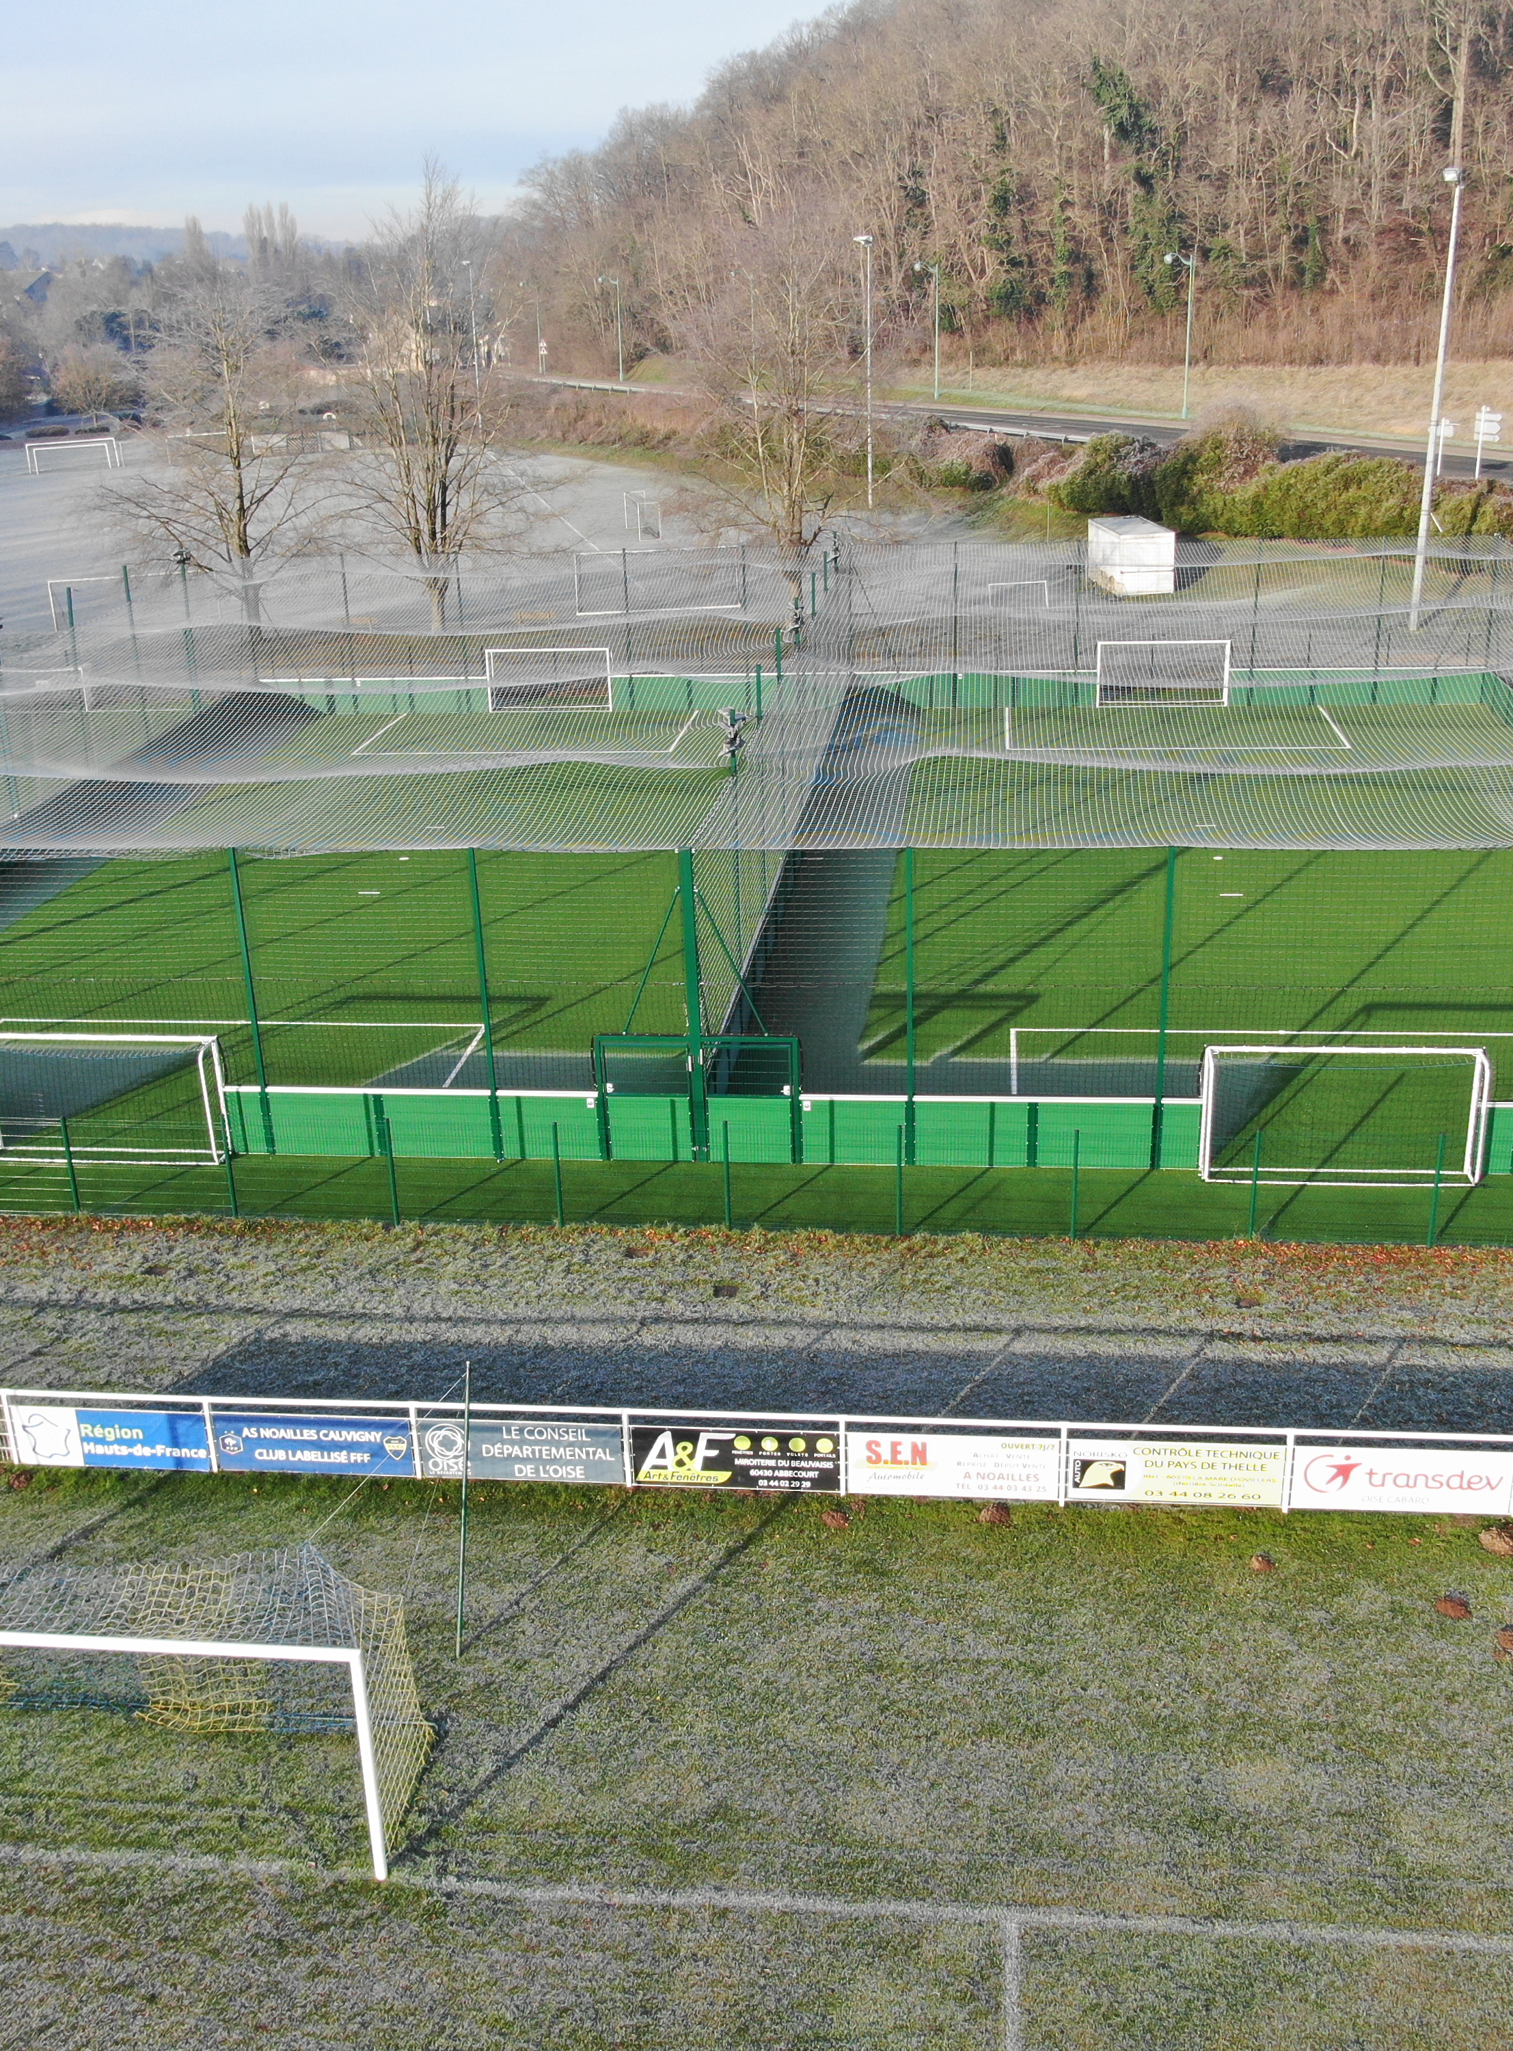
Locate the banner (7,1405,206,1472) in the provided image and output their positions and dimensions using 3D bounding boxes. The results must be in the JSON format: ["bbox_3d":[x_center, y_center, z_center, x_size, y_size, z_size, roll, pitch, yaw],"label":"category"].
[{"bbox_3d":[-7.769,4.996,22.874,2.420,0.800,0.040,0,22,7],"label":"banner"}]

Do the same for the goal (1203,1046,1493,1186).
[{"bbox_3d":[9.086,1.435,29.387,4.160,2.080,0.550,1,22,7],"label":"goal"}]

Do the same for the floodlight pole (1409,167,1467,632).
[{"bbox_3d":[24.311,-22.206,68.222,0.800,15.800,0.800,-8,22,-13],"label":"floodlight pole"}]

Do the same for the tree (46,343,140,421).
[{"bbox_3d":[-72.261,-69.293,205.094,9.600,8.900,9.600,1,22,7],"label":"tree"}]

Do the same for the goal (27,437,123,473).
[{"bbox_3d":[-58.675,-49.178,162.937,7.500,2.480,1.800,-8,22,-15],"label":"goal"}]

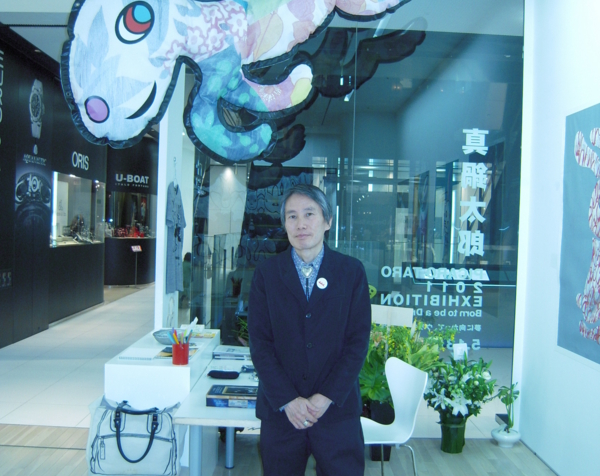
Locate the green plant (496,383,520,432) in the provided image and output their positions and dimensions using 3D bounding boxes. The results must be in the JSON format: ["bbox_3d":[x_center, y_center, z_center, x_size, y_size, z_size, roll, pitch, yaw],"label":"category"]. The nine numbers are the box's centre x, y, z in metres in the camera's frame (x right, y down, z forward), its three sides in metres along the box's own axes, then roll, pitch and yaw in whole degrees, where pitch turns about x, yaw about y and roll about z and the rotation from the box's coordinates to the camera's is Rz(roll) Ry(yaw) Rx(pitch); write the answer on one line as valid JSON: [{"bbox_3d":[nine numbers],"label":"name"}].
[{"bbox_3d":[1.513,1.230,4.695,0.170,0.350,0.160,1,1,-1],"label":"green plant"}]

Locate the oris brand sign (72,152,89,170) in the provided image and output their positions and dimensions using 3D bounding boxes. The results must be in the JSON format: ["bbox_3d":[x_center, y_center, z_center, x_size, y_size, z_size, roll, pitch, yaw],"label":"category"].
[{"bbox_3d":[-3.645,-1.276,10.767,0.050,0.250,0.830,1,1,-1],"label":"oris brand sign"}]

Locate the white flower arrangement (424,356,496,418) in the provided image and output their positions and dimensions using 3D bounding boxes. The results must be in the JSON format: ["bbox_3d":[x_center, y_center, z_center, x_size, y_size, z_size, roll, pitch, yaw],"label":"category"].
[{"bbox_3d":[1.135,1.057,4.577,0.480,0.420,0.440,1,1,-1],"label":"white flower arrangement"}]

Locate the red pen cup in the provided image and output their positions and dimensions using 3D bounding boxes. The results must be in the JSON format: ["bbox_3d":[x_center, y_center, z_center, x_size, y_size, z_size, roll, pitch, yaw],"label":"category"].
[{"bbox_3d":[-0.589,0.576,3.219,0.082,0.106,0.082,1,1,-1],"label":"red pen cup"}]

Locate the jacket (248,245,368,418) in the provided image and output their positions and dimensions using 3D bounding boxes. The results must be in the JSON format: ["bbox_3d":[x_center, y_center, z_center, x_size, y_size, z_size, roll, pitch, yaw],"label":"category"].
[{"bbox_3d":[0.038,0.374,2.568,0.460,0.700,0.290,1,1,-4],"label":"jacket"}]

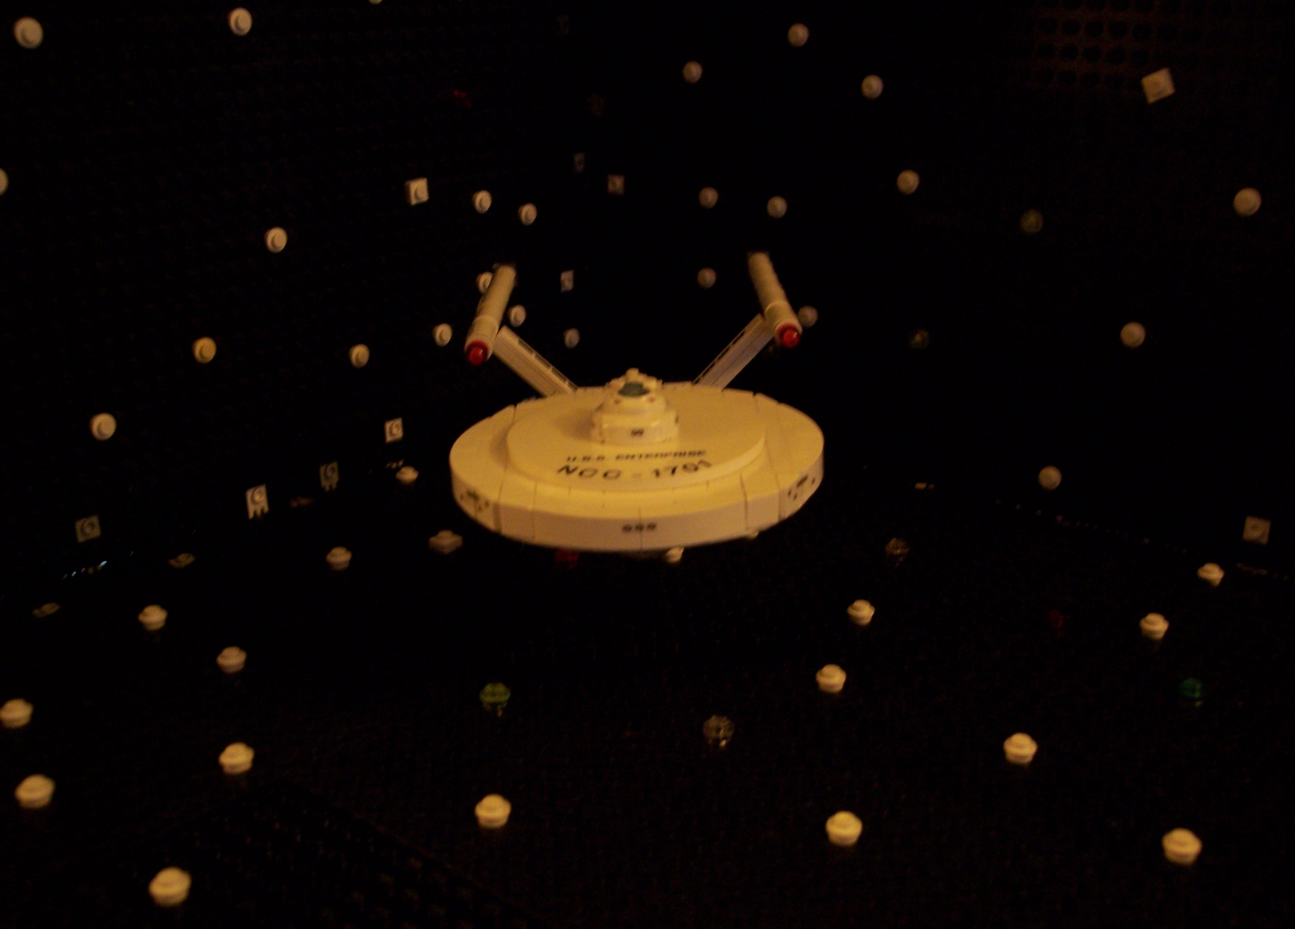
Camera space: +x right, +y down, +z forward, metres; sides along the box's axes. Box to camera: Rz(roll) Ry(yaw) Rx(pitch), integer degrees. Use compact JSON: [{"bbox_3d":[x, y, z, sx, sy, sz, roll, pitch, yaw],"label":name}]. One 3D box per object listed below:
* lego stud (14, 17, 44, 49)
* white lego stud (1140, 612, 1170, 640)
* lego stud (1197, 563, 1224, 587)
[{"bbox_3d":[-0.172,-0.120,0.407,0.005,0.008,0.008,16,25,37],"label":"lego stud"},{"bbox_3d":[0.148,0.047,0.425,0.008,0.005,0.008,0,20,0],"label":"white lego stud"},{"bbox_3d":[0.178,0.035,0.460,0.008,0.005,0.008,16,25,37],"label":"lego stud"}]

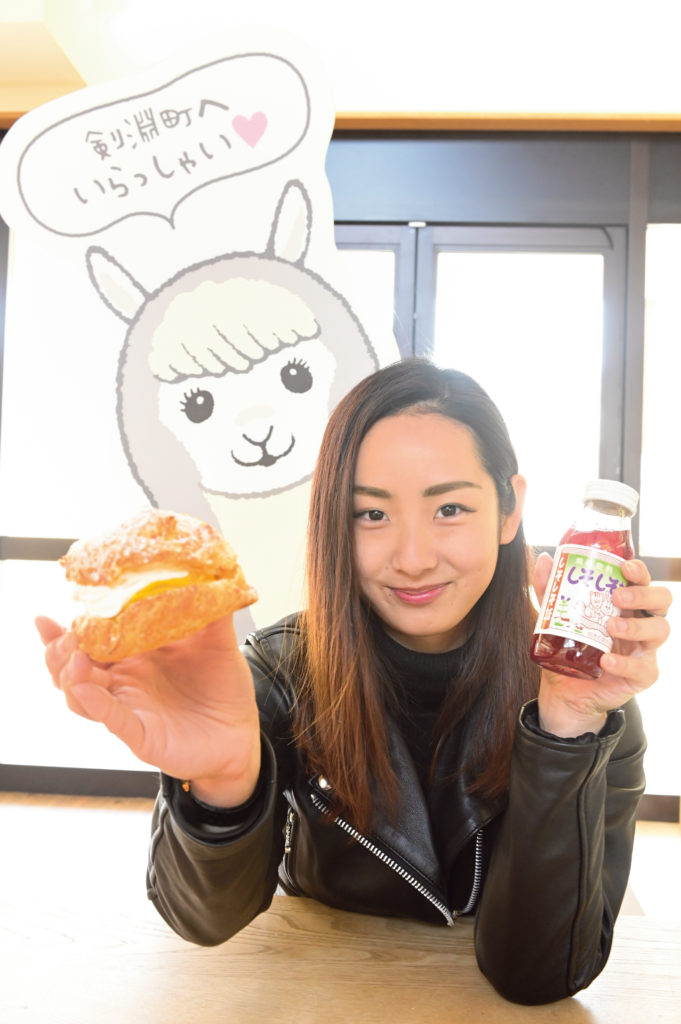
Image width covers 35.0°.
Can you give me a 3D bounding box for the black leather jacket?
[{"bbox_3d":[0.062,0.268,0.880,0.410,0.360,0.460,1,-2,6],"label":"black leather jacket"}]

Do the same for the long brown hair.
[{"bbox_3d":[0.067,0.068,0.955,0.210,0.400,0.205,2,-2,3],"label":"long brown hair"}]

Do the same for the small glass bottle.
[{"bbox_3d":[0.178,0.047,0.770,0.054,0.137,0.054,19,-16,-5],"label":"small glass bottle"}]

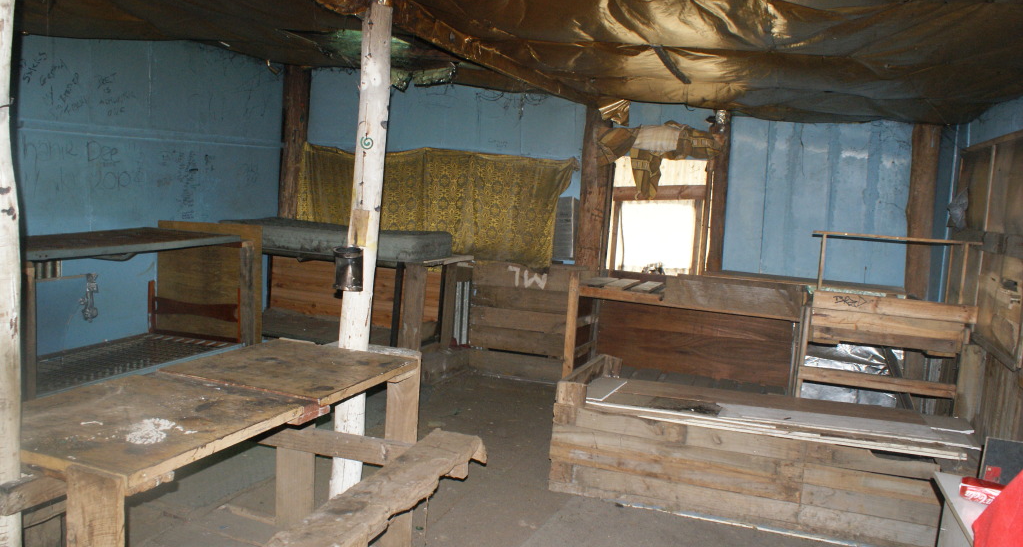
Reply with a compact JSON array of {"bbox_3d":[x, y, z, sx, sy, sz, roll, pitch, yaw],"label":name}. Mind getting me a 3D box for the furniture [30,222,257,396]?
[{"bbox_3d":[-2.546,0.222,4.898,0.810,1.010,1.740,6,7,24],"label":"furniture"}]

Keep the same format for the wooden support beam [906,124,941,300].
[{"bbox_3d":[2.893,0.035,5.445,0.185,2.170,0.185,2,5,20],"label":"wooden support beam"}]

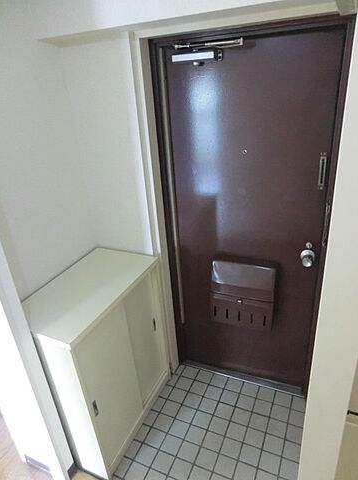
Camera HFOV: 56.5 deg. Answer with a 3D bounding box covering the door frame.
[{"bbox_3d":[0.336,0.017,1.780,0.840,1.960,0.100,7,28,22],"label":"door frame"}]

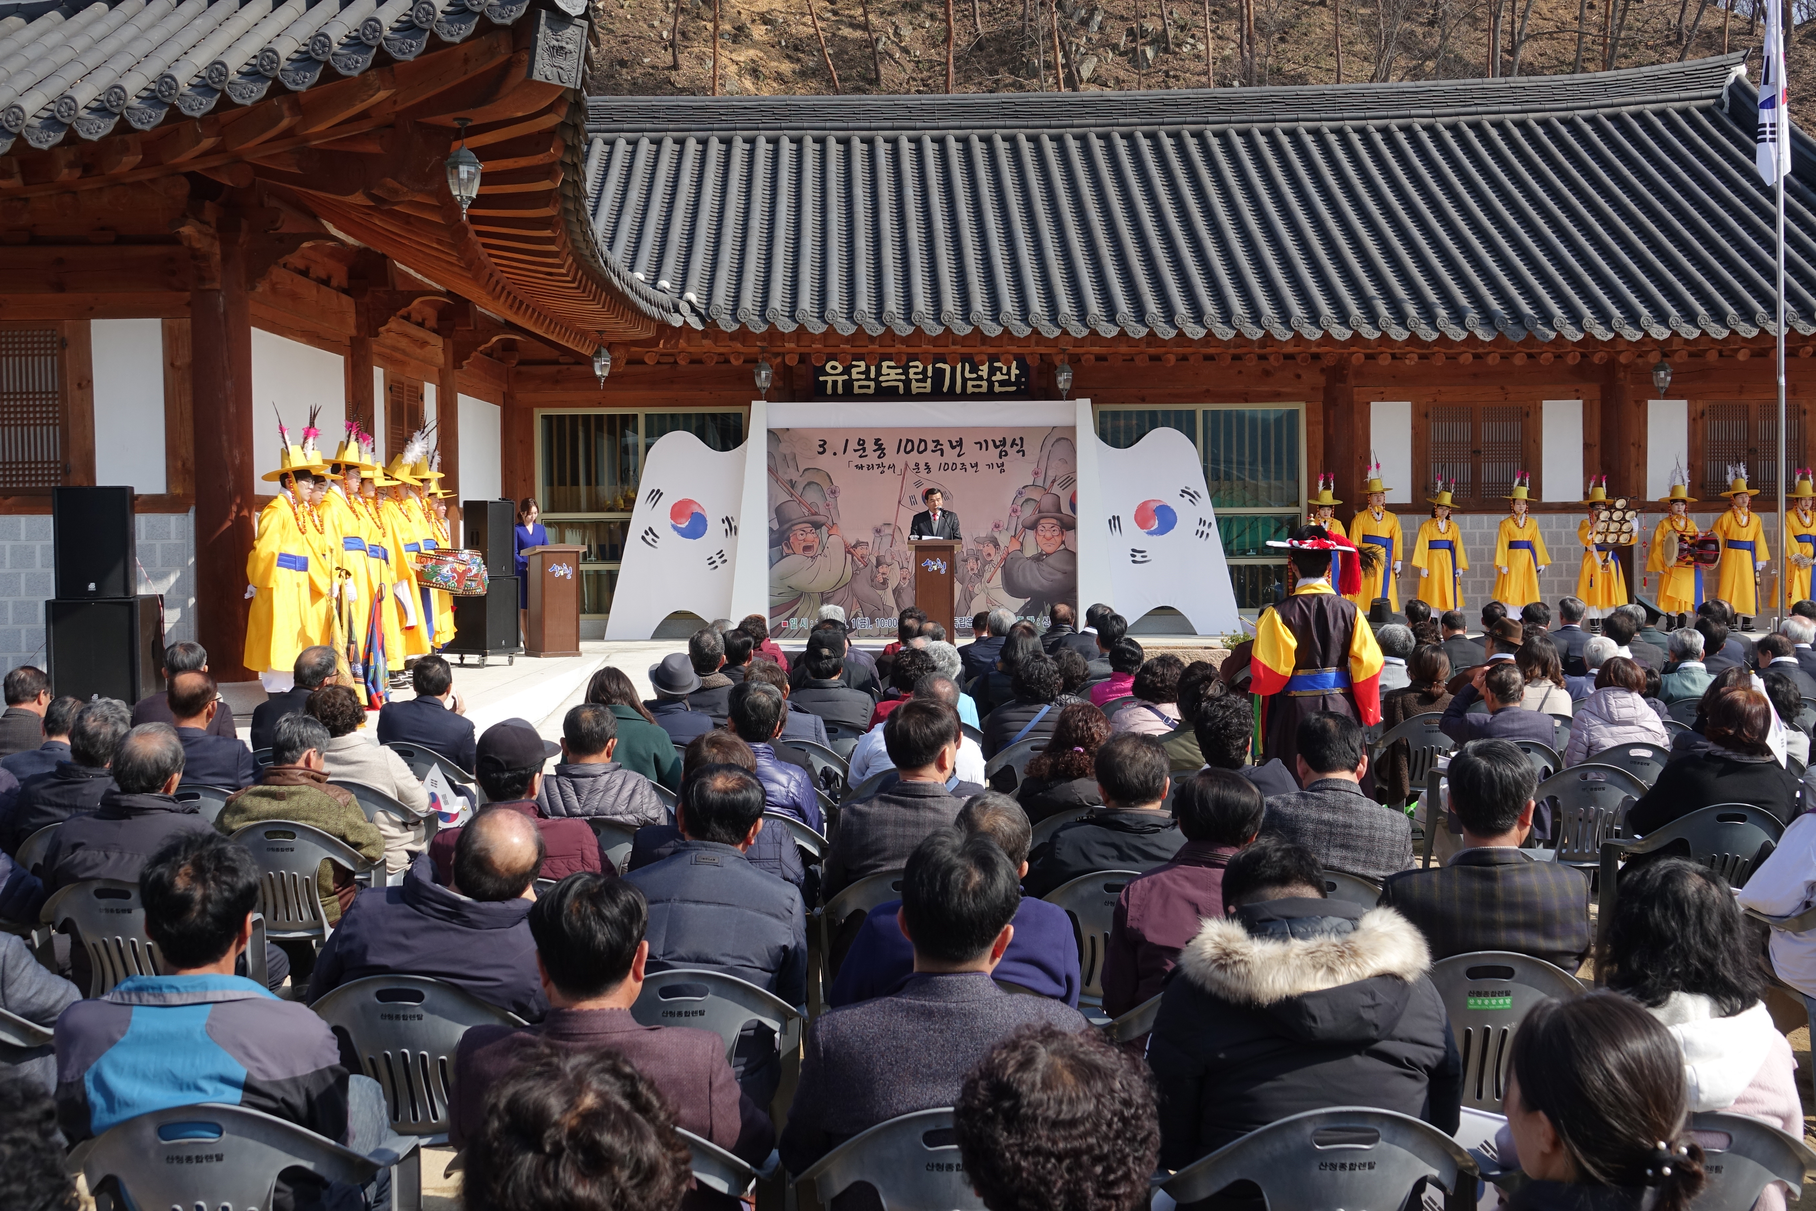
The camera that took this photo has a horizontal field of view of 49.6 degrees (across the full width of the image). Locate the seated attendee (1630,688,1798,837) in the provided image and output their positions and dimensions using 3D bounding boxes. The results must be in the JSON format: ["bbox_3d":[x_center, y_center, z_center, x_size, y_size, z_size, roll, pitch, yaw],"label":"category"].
[{"bbox_3d":[2.801,0.878,7.171,0.560,1.200,0.780,-1,2,-12],"label":"seated attendee"}]

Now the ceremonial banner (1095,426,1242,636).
[{"bbox_3d":[3.076,-0.878,23.184,1.740,2.490,0.100,-1,2,0],"label":"ceremonial banner"}]

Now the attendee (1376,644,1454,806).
[{"bbox_3d":[2.728,0.758,10.531,0.500,1.170,0.700,-1,2,-2],"label":"attendee"}]

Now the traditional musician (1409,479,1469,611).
[{"bbox_3d":[6.308,-0.578,23.384,0.660,1.810,0.450,0,2,0],"label":"traditional musician"}]

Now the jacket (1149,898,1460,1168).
[{"bbox_3d":[0.688,0.826,3.429,0.540,0.680,0.480,-1,2,-2],"label":"jacket"}]

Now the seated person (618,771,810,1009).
[{"bbox_3d":[-0.421,0.938,4.545,0.500,1.220,0.780,-1,2,0],"label":"seated person"}]

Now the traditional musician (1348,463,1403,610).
[{"bbox_3d":[5.461,-0.638,23.034,0.620,1.960,0.420,-1,2,-1],"label":"traditional musician"}]

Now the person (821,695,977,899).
[{"bbox_3d":[0.001,0.899,6.054,0.500,1.245,0.800,0,2,3],"label":"person"}]

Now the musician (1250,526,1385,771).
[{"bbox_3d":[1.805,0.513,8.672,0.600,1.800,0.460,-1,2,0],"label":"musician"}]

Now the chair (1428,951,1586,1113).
[{"bbox_3d":[1.364,1.201,4.896,0.570,0.800,0.560,-1,2,-1],"label":"chair"}]

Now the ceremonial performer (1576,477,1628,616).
[{"bbox_3d":[8.092,-0.583,22.870,0.620,1.800,0.500,-1,2,-1],"label":"ceremonial performer"}]

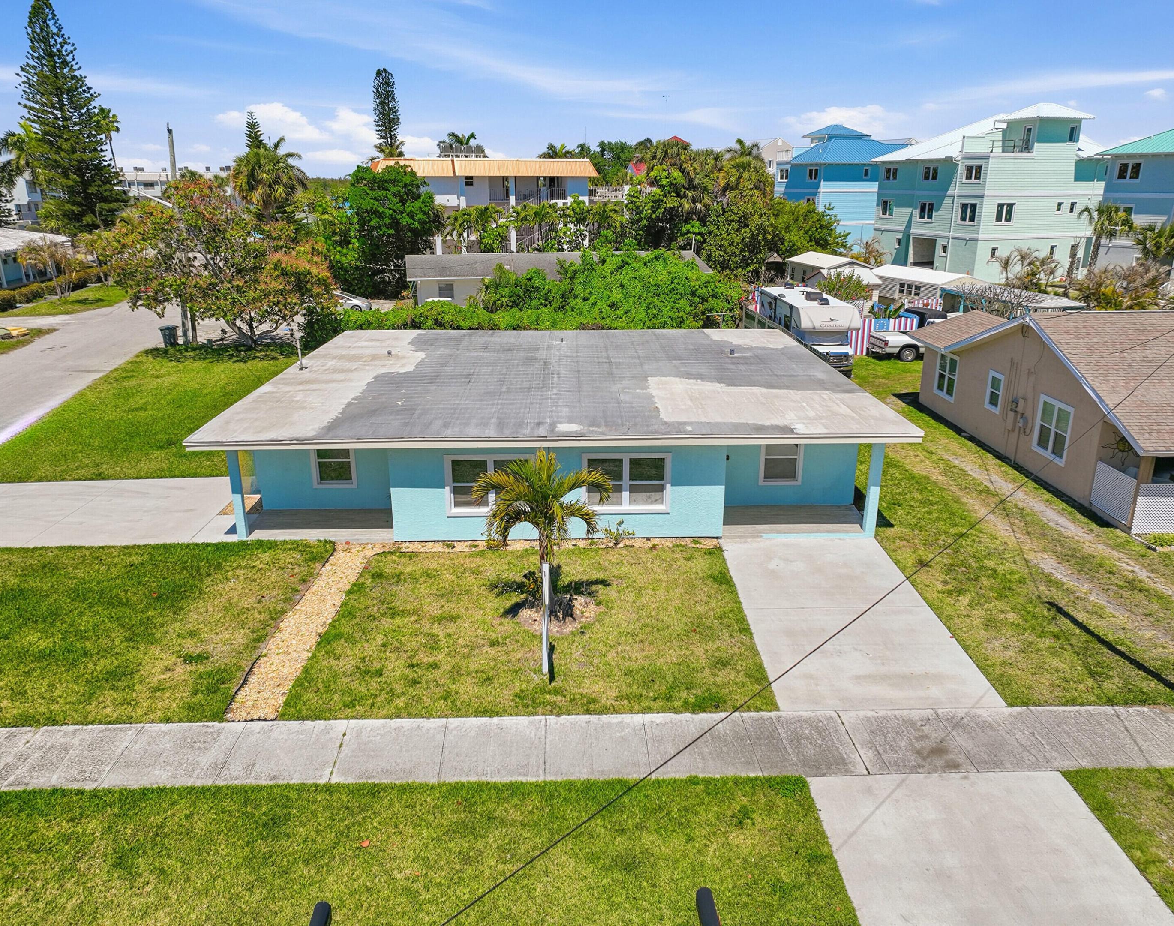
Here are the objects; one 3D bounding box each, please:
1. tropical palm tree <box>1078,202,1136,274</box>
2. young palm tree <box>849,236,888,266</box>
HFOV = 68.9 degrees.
[{"bbox_3d":[44.548,-19.077,73.447,5.050,6.270,4.790,-1,18,-1],"label":"tropical palm tree"},{"bbox_3d":[24.532,-18.015,74.800,3.570,3.490,3.390,-1,18,-1],"label":"young palm tree"}]

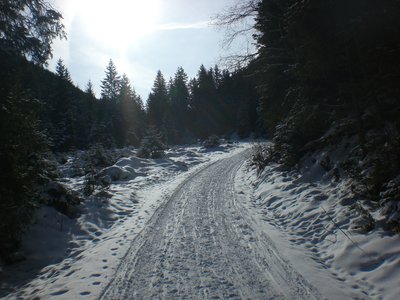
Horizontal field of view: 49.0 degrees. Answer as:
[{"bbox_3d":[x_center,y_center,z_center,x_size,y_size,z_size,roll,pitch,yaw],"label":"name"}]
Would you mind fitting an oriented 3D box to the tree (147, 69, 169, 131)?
[{"bbox_3d":[-5.800,-5.600,60.000,3.400,10.400,3.400,0,0,0],"label":"tree"}]

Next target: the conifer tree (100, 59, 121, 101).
[{"bbox_3d":[-11.600,-6.000,57.000,3.400,11.600,3.400,0,0,0],"label":"conifer tree"}]

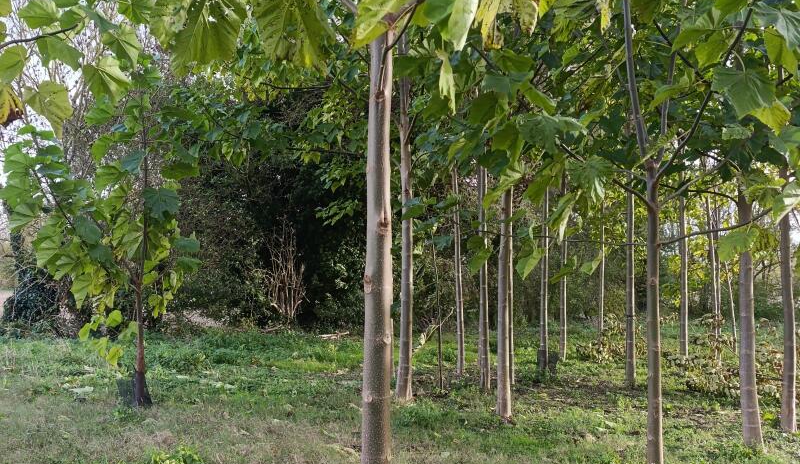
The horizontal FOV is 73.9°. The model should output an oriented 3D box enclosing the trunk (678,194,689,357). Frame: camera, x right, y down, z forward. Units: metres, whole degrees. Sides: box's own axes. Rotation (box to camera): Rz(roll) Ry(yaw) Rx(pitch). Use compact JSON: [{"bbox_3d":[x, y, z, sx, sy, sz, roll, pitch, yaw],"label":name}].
[{"bbox_3d":[5.776,0.873,10.829,0.145,3.310,0.140,0,-5,0],"label":"trunk"}]

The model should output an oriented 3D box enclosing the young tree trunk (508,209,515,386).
[{"bbox_3d":[1.676,0.934,7.917,0.100,2.649,0.100,0,-5,0],"label":"young tree trunk"}]

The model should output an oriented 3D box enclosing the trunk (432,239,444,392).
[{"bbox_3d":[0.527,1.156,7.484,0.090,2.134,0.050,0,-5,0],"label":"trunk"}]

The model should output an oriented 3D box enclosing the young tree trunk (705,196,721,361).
[{"bbox_3d":[5.985,0.885,10.164,0.140,3.162,0.130,0,-5,0],"label":"young tree trunk"}]

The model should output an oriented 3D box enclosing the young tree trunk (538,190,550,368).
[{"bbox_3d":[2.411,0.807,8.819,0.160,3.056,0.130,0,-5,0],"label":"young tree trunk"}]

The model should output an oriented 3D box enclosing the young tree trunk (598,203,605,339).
[{"bbox_3d":[5.073,0.972,13.360,0.110,3.460,0.100,0,-5,0],"label":"young tree trunk"}]

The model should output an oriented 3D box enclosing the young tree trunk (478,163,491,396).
[{"bbox_3d":[1.209,0.634,7.557,0.125,3.180,0.120,0,-5,0],"label":"young tree trunk"}]

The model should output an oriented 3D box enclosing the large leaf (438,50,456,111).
[{"bbox_3d":[0.250,-0.793,2.800,0.110,0.330,0.100,0,-5,0],"label":"large leaf"}]

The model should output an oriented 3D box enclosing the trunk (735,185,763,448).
[{"bbox_3d":[3.342,0.799,5.091,0.165,2.437,0.145,0,-5,0],"label":"trunk"}]

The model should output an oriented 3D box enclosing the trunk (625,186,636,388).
[{"bbox_3d":[3.363,0.780,7.754,0.130,2.924,0.120,0,-5,0],"label":"trunk"}]

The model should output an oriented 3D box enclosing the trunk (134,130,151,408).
[{"bbox_3d":[-3.197,0.418,6.599,0.130,3.432,0.120,0,-5,0],"label":"trunk"}]

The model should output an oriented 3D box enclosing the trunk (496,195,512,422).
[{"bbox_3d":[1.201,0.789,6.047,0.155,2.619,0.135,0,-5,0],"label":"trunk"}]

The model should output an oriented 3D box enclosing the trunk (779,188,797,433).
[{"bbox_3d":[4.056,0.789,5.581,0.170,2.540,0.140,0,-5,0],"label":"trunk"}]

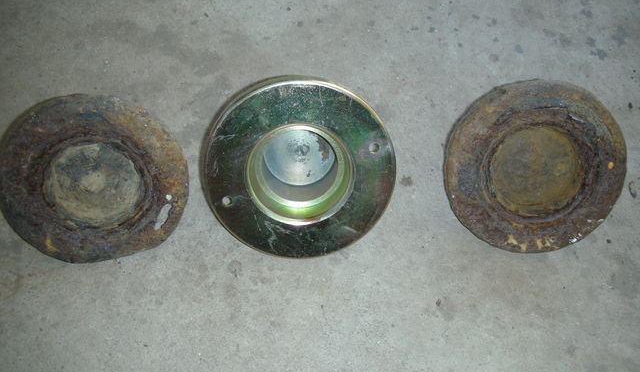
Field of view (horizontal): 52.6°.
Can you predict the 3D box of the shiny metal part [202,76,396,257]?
[{"bbox_3d":[-0.015,-0.019,0.534,0.150,0.048,0.150,0,110,-2],"label":"shiny metal part"}]

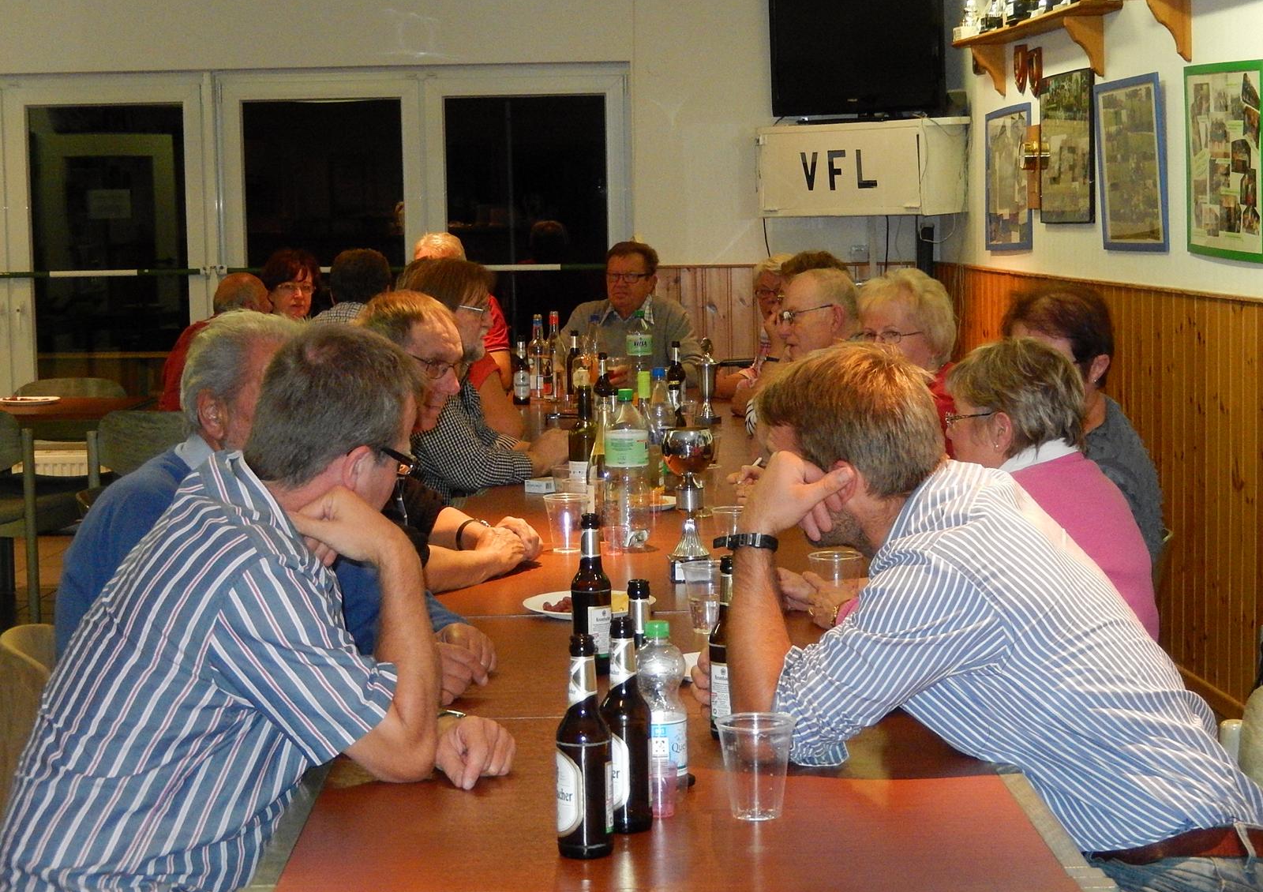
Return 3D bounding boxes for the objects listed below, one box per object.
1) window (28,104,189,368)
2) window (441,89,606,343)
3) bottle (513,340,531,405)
[{"bbox_3d":[-2.368,-0.878,12.115,0.709,1.344,0.060,-1,5,-1],"label":"window"},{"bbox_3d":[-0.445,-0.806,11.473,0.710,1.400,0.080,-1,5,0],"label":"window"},{"bbox_3d":[-0.402,-0.271,9.799,0.061,0.236,0.061,-1,5,-2],"label":"bottle"}]

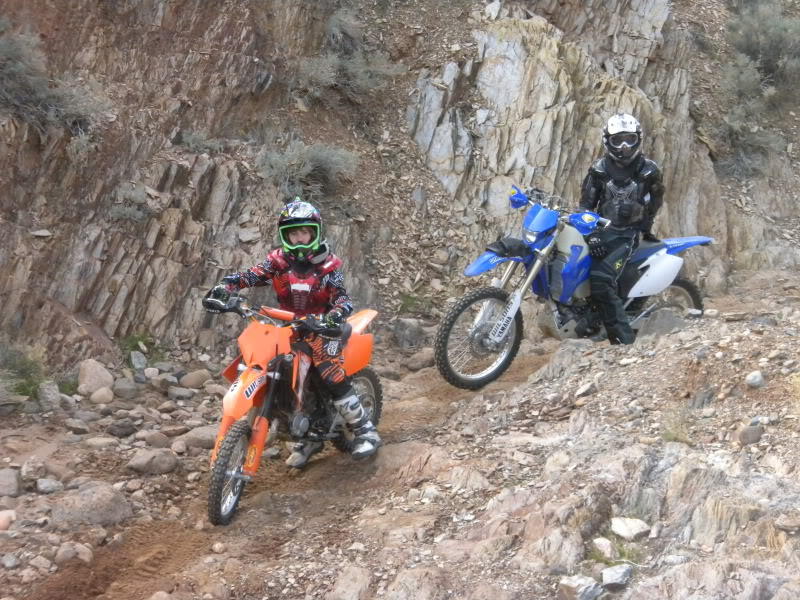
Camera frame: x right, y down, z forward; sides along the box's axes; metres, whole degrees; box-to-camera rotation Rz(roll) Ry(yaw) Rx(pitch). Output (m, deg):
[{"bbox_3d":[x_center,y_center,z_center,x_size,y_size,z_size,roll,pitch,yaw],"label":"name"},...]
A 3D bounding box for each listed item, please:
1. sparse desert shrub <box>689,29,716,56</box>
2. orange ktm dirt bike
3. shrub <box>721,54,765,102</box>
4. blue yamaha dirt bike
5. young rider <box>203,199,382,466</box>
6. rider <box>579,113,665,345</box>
[{"bbox_3d":[2.618,-2.228,17.000,0.240,0.230,0.240,0,5,0],"label":"sparse desert shrub"},{"bbox_3d":[-0.593,0.550,11.120,0.810,1.060,1.790,8,17,30],"label":"orange ktm dirt bike"},{"bbox_3d":[2.825,-1.835,16.200,0.360,0.390,0.360,0,5,0],"label":"shrub"},{"bbox_3d":[1.171,-0.089,12.776,2.140,1.250,0.820,-5,17,-28],"label":"blue yamaha dirt bike"},{"bbox_3d":[-0.609,0.167,11.120,0.880,1.420,0.700,1,5,14],"label":"young rider"},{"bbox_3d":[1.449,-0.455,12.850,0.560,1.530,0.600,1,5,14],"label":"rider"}]

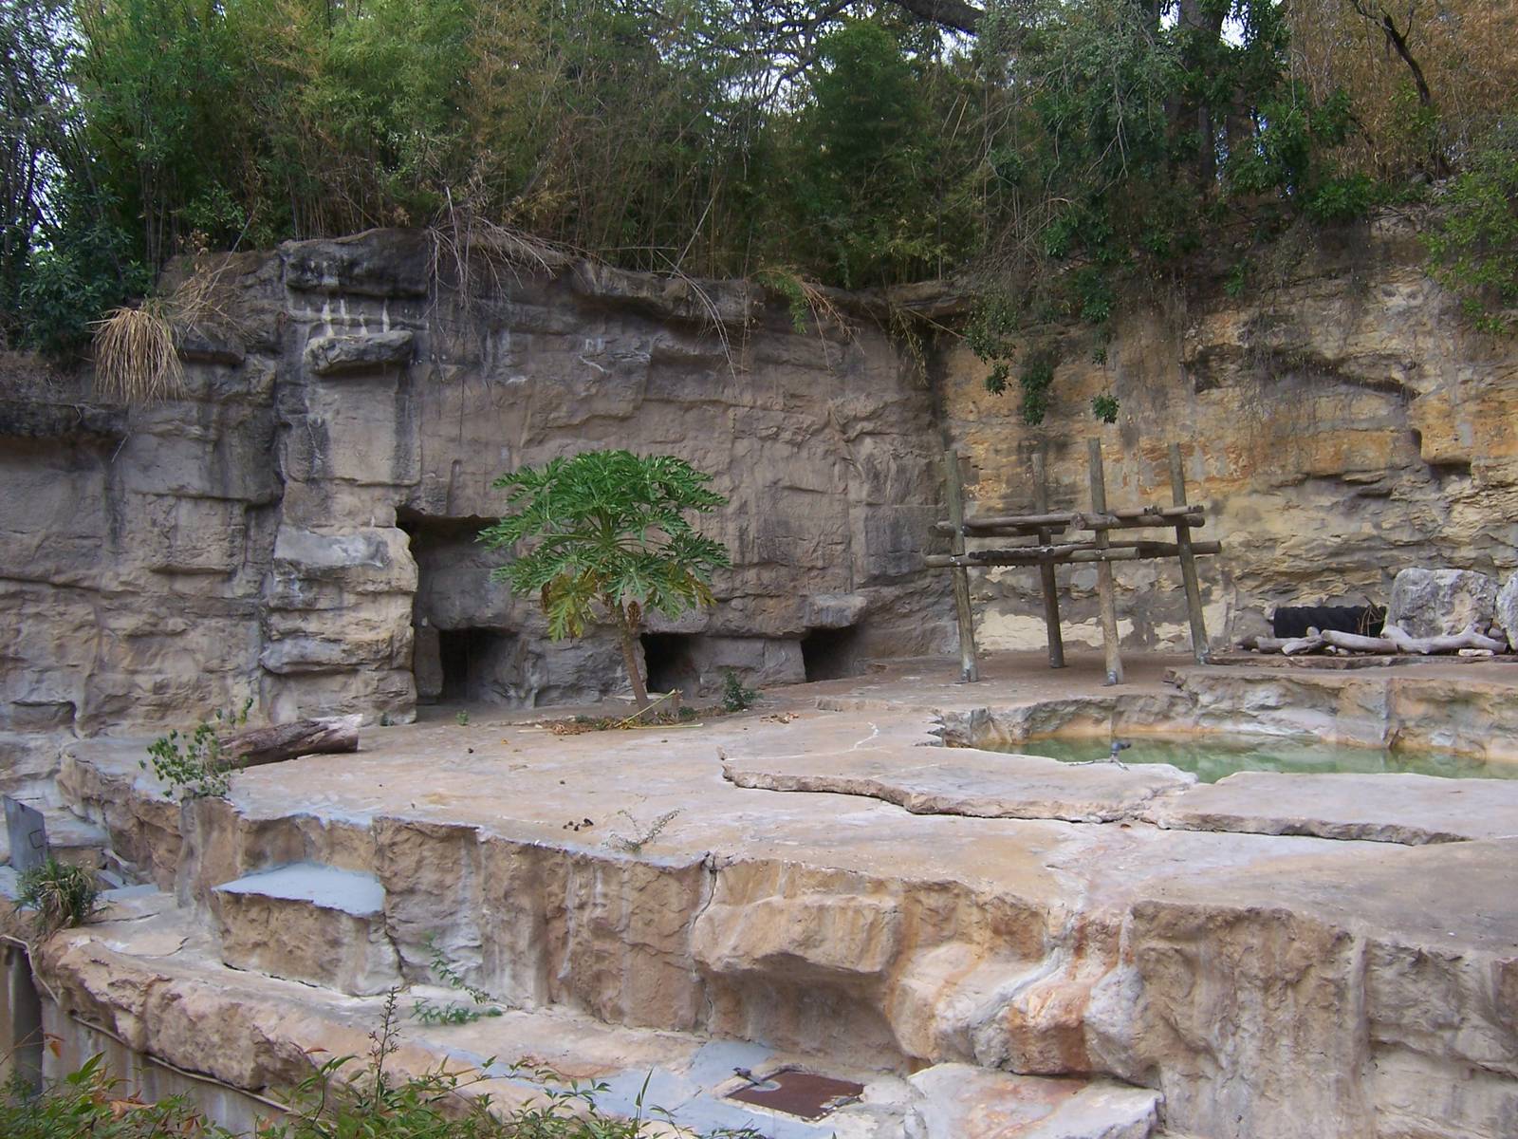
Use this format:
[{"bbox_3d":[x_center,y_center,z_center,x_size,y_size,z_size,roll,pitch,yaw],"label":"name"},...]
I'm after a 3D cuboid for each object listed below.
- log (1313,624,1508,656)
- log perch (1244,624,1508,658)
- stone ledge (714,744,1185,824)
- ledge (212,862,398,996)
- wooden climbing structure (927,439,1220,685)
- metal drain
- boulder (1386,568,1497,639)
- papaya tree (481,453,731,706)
[{"bbox_3d":[9.121,0.980,20.343,2.522,0.388,0.485,-2,1,22],"label":"log"},{"bbox_3d":[8.704,0.995,20.586,3.492,0.427,0.582,-2,1,22],"label":"log perch"},{"bbox_3d":[1.412,1.642,11.229,3.589,0.175,1.698,-2,1,36],"label":"stone ledge"},{"bbox_3d":[-3.154,2.488,10.123,1.455,0.504,0.776,-2,1,32],"label":"ledge"},{"bbox_3d":[4.414,-0.094,20.179,2.813,3.104,3.007,-2,1,38],"label":"wooden climbing structure"},{"bbox_3d":[0.201,2.832,7.782,0.543,0.049,0.504,-2,1,38],"label":"metal drain"},{"bbox_3d":[9.829,0.514,20.871,1.552,1.115,1.067,-2,1,18],"label":"boulder"},{"bbox_3d":[-1.691,0.185,17.269,2.813,3.055,2.667,-2,1,0],"label":"papaya tree"}]

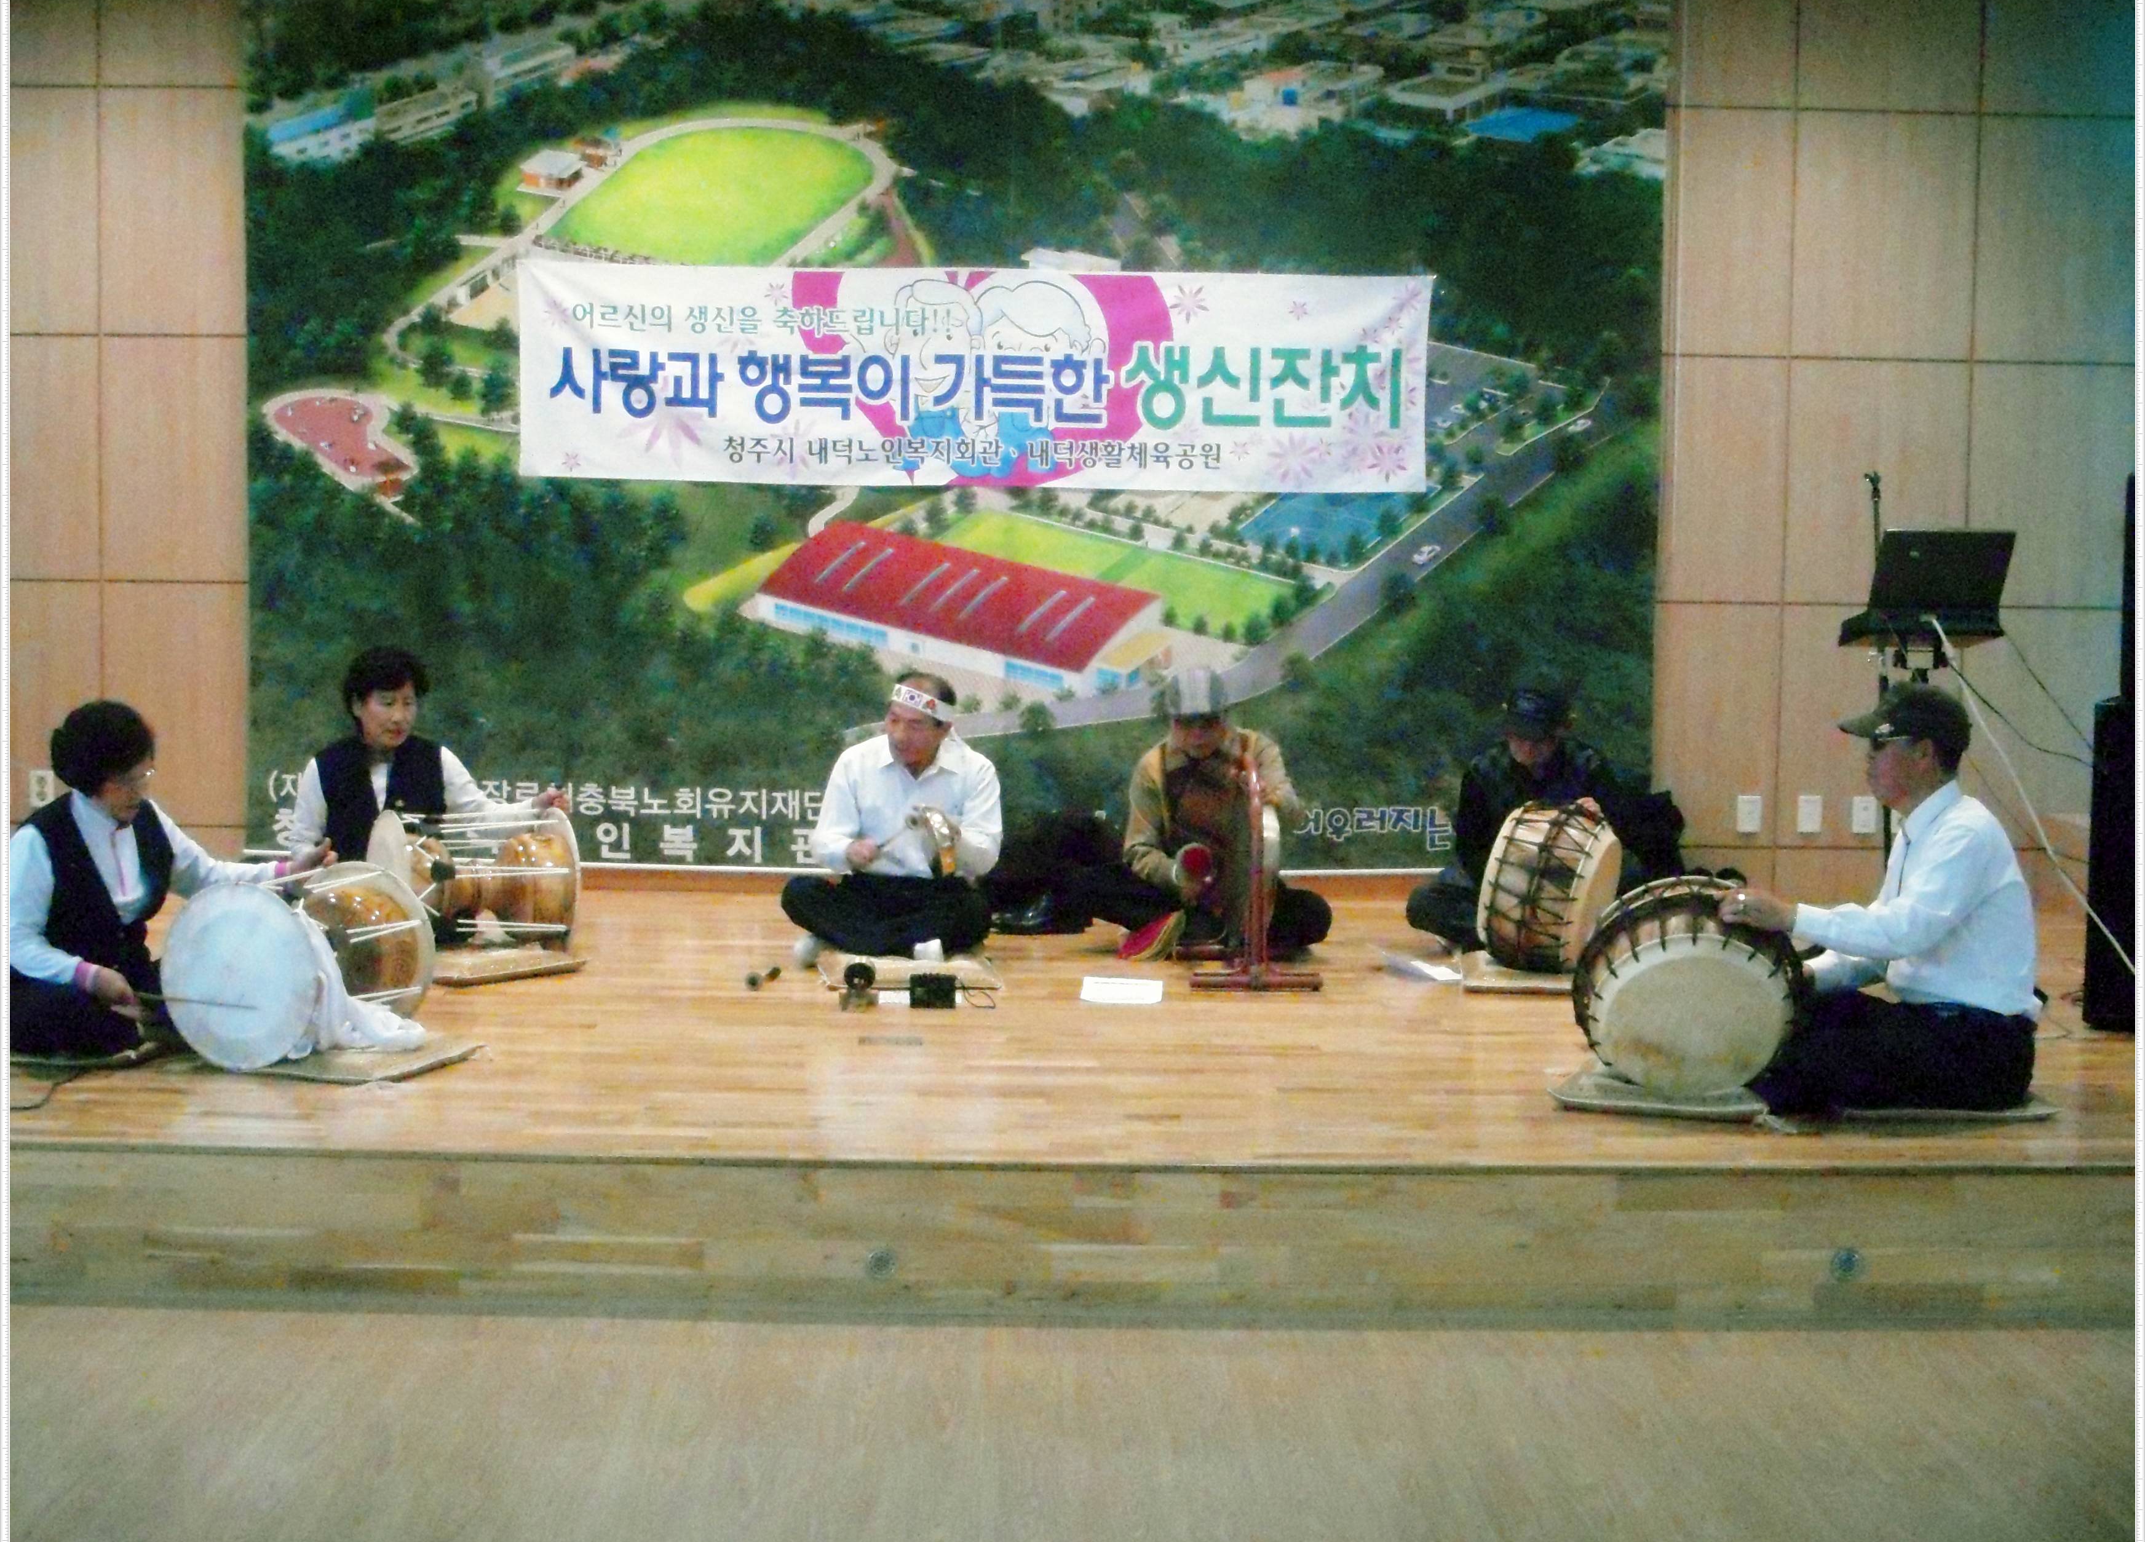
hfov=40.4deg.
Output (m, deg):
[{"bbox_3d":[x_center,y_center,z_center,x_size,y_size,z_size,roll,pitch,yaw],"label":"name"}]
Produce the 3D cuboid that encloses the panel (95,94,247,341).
[{"bbox_3d":[-2.917,-1.842,9.607,0.570,0.813,0.030,1,3,-1],"label":"panel"}]

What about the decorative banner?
[{"bbox_3d":[-0.313,-1.278,9.462,2.970,0.700,0.030,1,5,-1],"label":"decorative banner"}]

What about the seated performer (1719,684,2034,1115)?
[{"bbox_3d":[1.822,0.286,6.545,0.640,0.900,0.600,0,5,-6],"label":"seated performer"}]

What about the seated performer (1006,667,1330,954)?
[{"bbox_3d":[0.334,0.099,8.373,0.800,0.810,0.660,1,3,1],"label":"seated performer"}]

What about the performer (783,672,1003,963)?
[{"bbox_3d":[-0.503,0.106,8.217,0.630,0.790,0.700,1,3,6],"label":"performer"}]

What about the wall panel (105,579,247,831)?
[{"bbox_3d":[-2.920,-0.209,9.579,0.540,0.810,0.030,1,5,-1],"label":"wall panel"}]

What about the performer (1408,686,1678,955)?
[{"bbox_3d":[1.385,0.113,8.533,0.770,0.790,0.680,1,3,6],"label":"performer"}]

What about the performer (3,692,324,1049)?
[{"bbox_3d":[-2.184,0.262,6.916,0.640,0.810,0.660,4,6,29],"label":"performer"}]

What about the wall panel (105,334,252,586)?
[{"bbox_3d":[-2.900,-1.013,9.503,0.540,0.810,0.030,1,5,-1],"label":"wall panel"}]

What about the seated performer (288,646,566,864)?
[{"bbox_3d":[-1.787,0.077,8.004,0.760,0.840,0.680,-1,4,-25],"label":"seated performer"}]

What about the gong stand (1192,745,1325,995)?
[{"bbox_3d":[0.500,0.268,8.168,0.340,0.640,0.500,1,5,-2],"label":"gong stand"}]

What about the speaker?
[{"bbox_3d":[2.745,0.225,7.028,0.480,0.780,0.480,2,4,26],"label":"speaker"}]

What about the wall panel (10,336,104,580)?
[{"bbox_3d":[-3.497,-1.038,9.650,0.570,0.813,0.030,1,3,-1],"label":"wall panel"}]

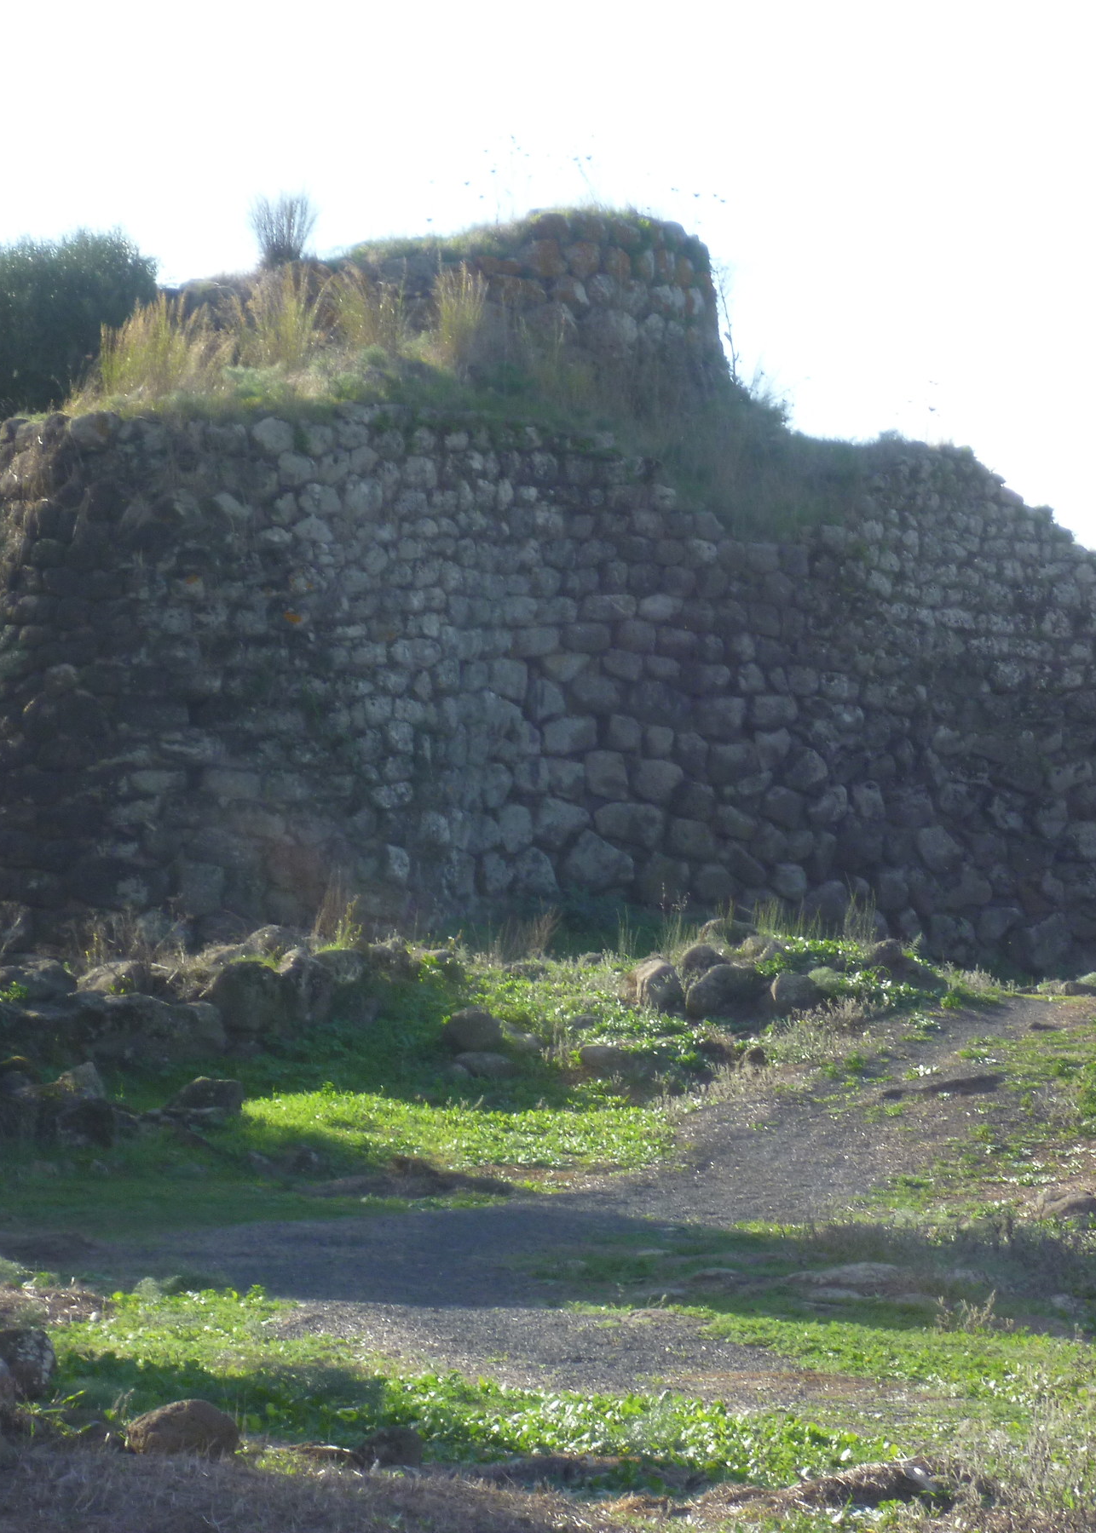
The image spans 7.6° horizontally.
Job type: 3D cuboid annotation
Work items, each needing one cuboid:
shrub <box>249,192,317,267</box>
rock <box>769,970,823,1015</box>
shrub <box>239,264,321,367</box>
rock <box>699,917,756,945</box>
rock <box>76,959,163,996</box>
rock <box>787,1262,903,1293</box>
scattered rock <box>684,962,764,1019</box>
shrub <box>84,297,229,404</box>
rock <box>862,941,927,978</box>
[{"bbox_3d":[-3.784,-7.659,118.000,0.980,1.071,0.950,0,-1,0],"label":"shrub"},{"bbox_3d":[2.733,2.487,91.000,0.598,0.492,0.550,0,-1,0],"label":"rock"},{"bbox_3d":[-3.645,-6.145,113.000,1.157,1.441,1.150,0,-1,0],"label":"shrub"},{"bbox_3d":[2.064,1.918,95.000,0.661,0.367,0.580,0,-1,0],"label":"rock"},{"bbox_3d":[-4.349,2.142,84.000,0.828,0.373,0.550,0,-1,0],"label":"rock"},{"bbox_3d":[1.362,2.349,38.000,0.529,0.139,0.360,0,-1,0],"label":"rock"},{"bbox_3d":[1.750,2.226,82.000,0.792,0.570,0.620,0,-1,0],"label":"scattered rock"},{"bbox_3d":[-4.922,-5.233,104.000,1.828,1.326,1.300,0,-1,0],"label":"shrub"},{"bbox_3d":[3.940,2.197,94.000,0.744,0.454,0.620,0,-1,0],"label":"rock"}]

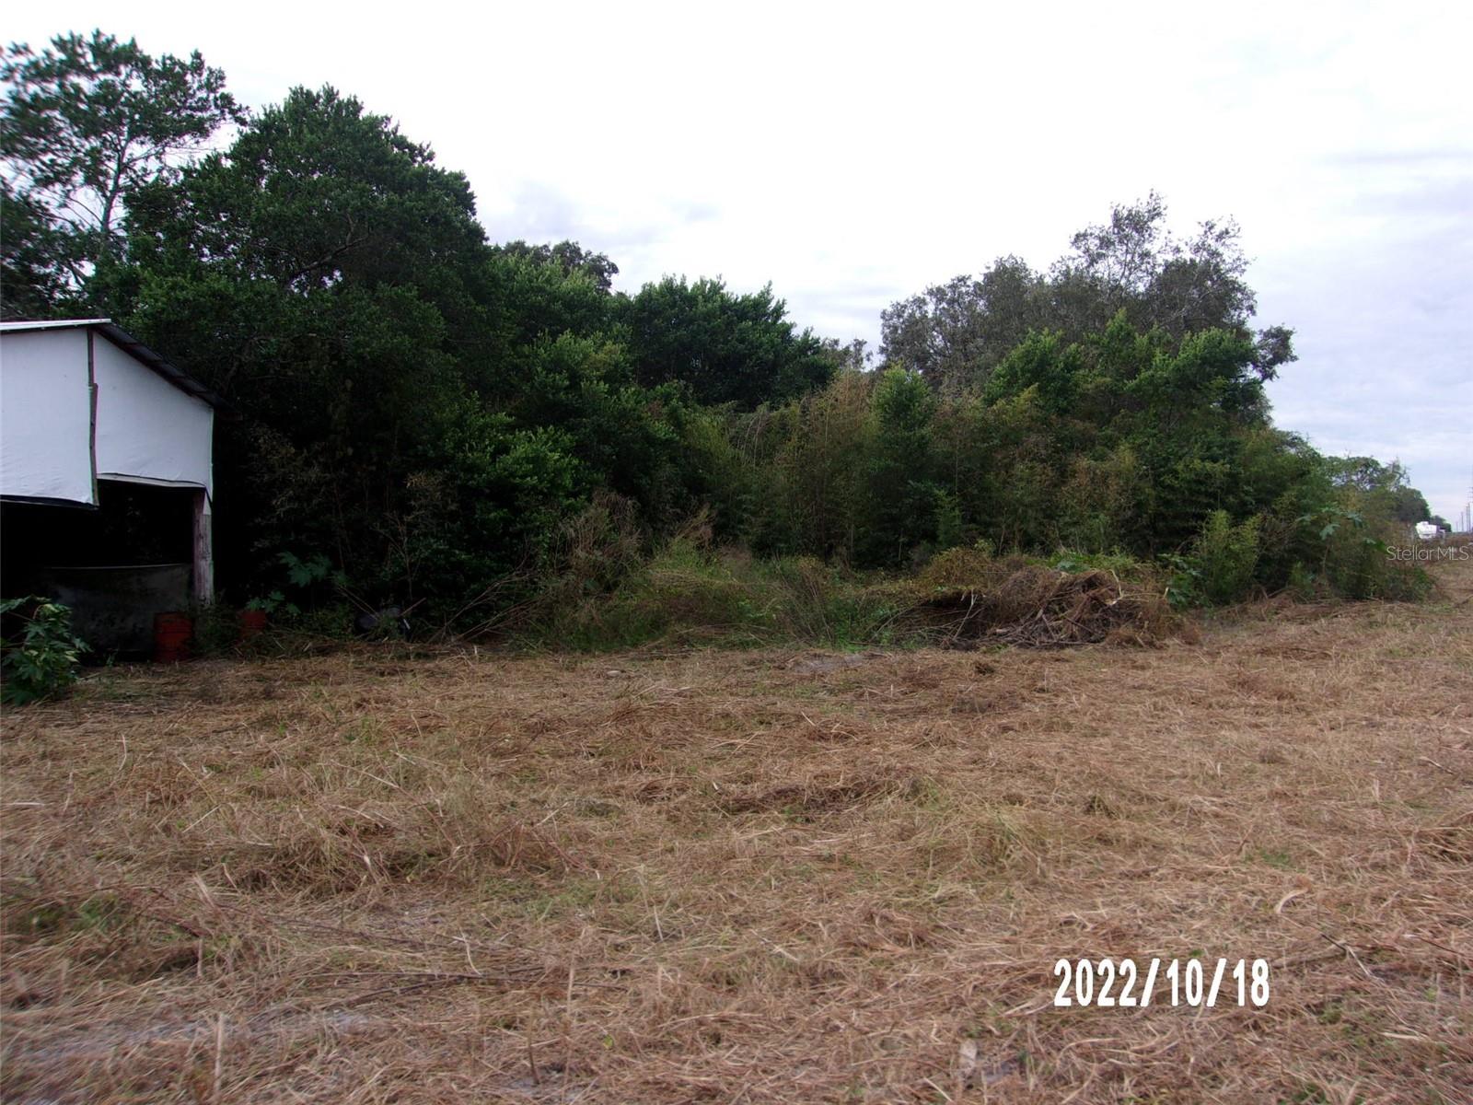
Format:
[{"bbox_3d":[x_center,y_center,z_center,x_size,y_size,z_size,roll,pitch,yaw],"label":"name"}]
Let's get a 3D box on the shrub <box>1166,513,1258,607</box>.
[{"bbox_3d":[9.988,0.144,24.000,1.900,2.000,1.700,0,1,0],"label":"shrub"}]

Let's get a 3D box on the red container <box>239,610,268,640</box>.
[{"bbox_3d":[-6.387,0.990,15.200,0.370,0.450,0.370,0,1,0],"label":"red container"}]

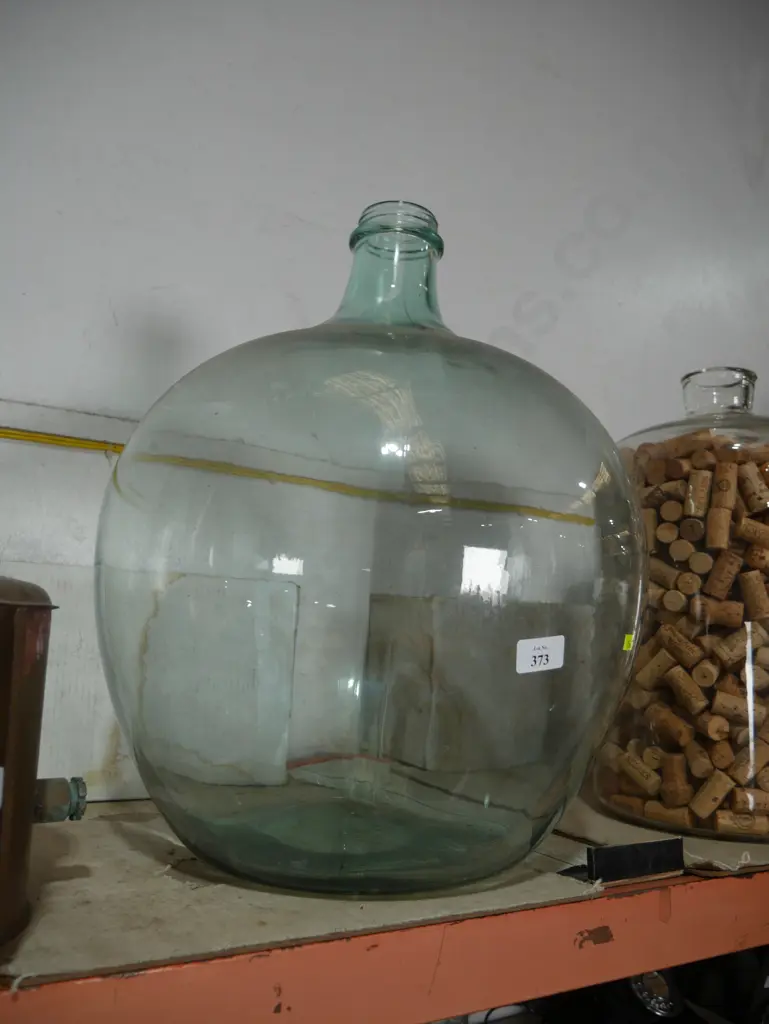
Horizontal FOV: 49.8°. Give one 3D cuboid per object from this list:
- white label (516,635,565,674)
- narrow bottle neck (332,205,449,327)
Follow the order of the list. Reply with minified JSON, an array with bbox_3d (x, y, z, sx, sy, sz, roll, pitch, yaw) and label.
[{"bbox_3d":[0.097,0.089,0.517,0.038,0.021,0.002,-4,8,-30],"label":"white label"},{"bbox_3d":[0.009,-0.211,0.729,0.098,0.095,0.098,4,-5,-1],"label":"narrow bottle neck"}]

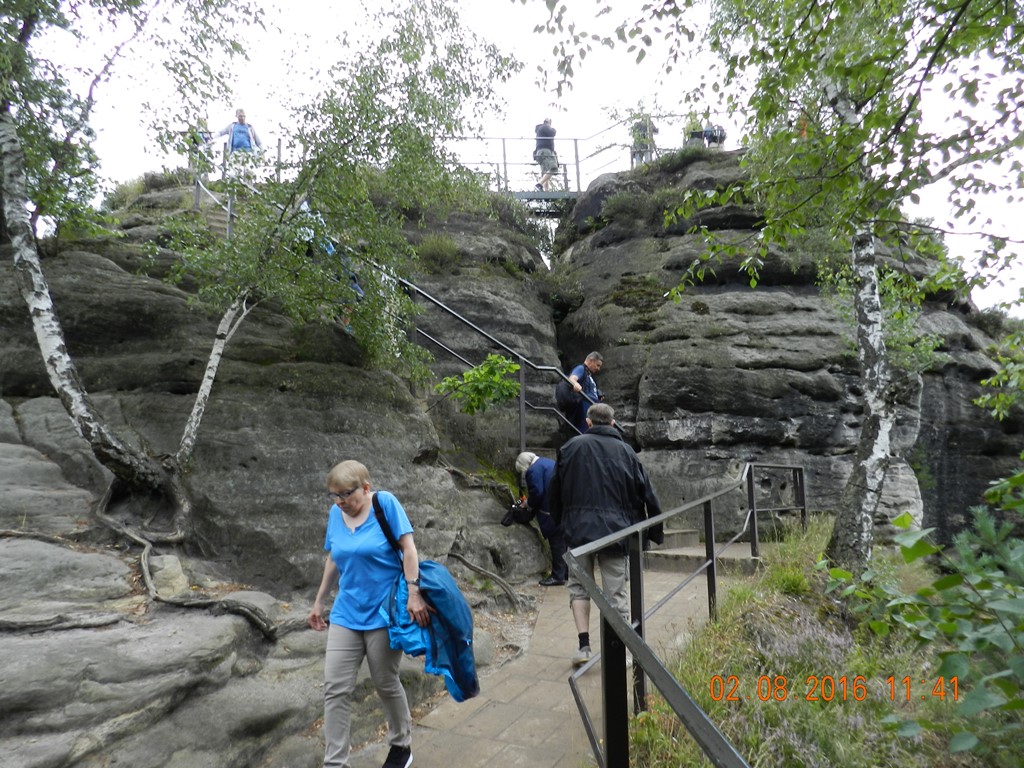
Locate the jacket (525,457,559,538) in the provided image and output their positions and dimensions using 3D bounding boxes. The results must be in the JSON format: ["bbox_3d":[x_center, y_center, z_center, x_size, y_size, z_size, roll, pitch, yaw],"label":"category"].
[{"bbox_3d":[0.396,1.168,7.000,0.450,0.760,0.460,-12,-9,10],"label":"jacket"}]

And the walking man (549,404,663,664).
[{"bbox_3d":[0.650,1.028,4.680,0.700,1.730,0.500,-1,-7,7],"label":"walking man"}]

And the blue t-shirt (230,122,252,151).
[{"bbox_3d":[-4.294,-3.897,10.800,0.440,0.540,0.290,2,-7,-21],"label":"blue t-shirt"}]

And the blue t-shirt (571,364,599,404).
[{"bbox_3d":[0.799,0.039,7.600,0.300,0.540,0.440,-5,-8,34],"label":"blue t-shirt"}]

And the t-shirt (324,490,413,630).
[{"bbox_3d":[-0.695,0.838,3.250,0.440,0.630,0.290,-2,-7,13],"label":"t-shirt"}]

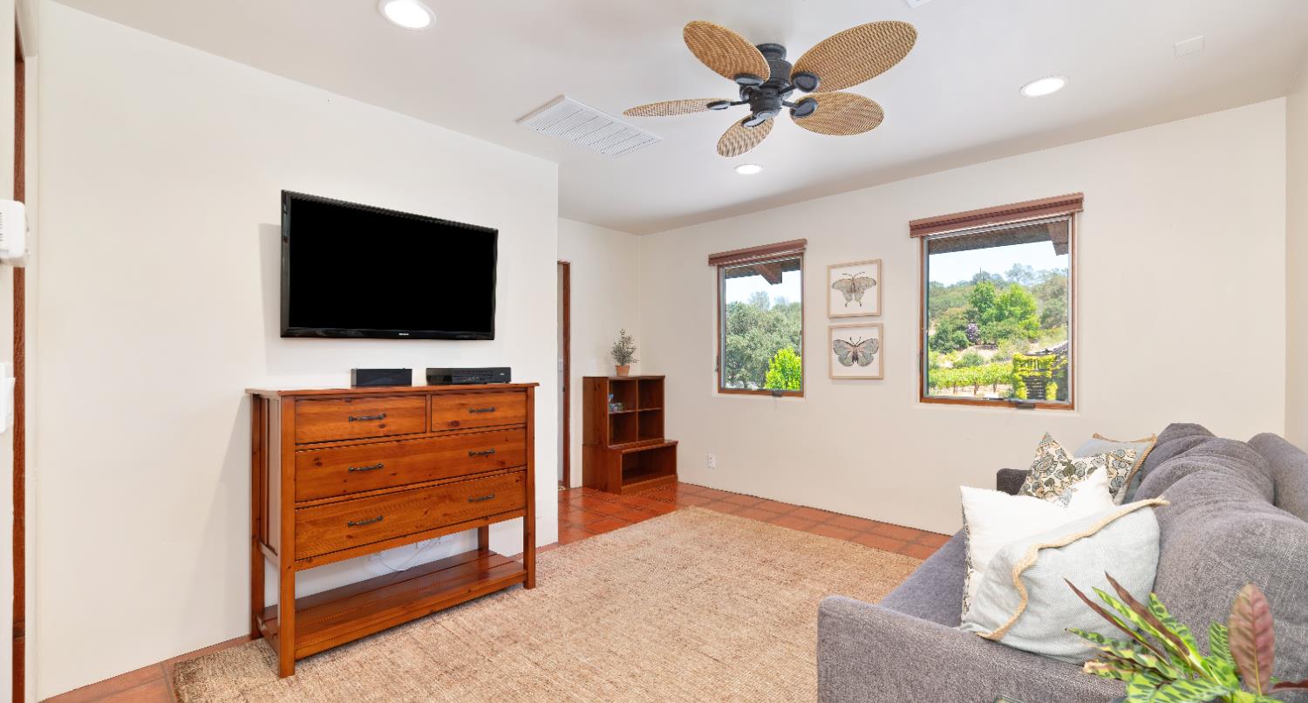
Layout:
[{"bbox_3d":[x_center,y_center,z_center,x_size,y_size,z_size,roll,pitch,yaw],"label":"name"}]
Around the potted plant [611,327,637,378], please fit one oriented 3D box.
[{"bbox_3d":[-0.285,0.012,5.144,0.236,0.439,0.236,0,0,0],"label":"potted plant"}]

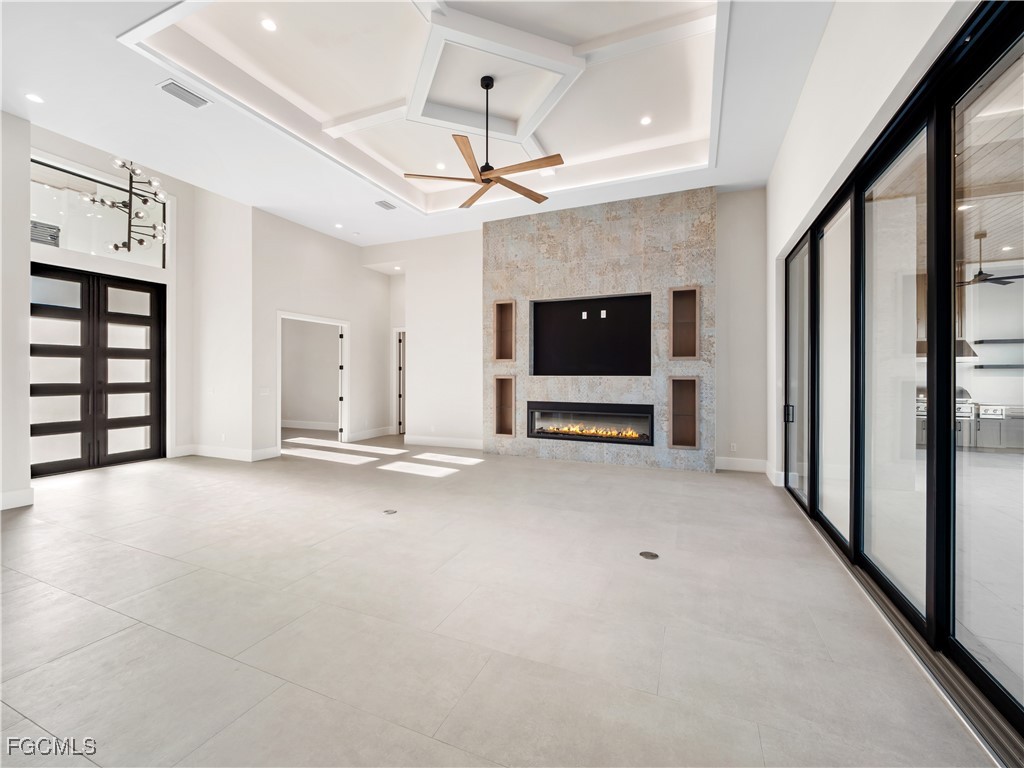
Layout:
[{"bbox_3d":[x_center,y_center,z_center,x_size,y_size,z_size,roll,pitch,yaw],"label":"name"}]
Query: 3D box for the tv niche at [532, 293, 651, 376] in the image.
[{"bbox_3d":[1.274,-0.776,6.902,2.007,1.290,0.180,0,1,23],"label":"tv niche"}]

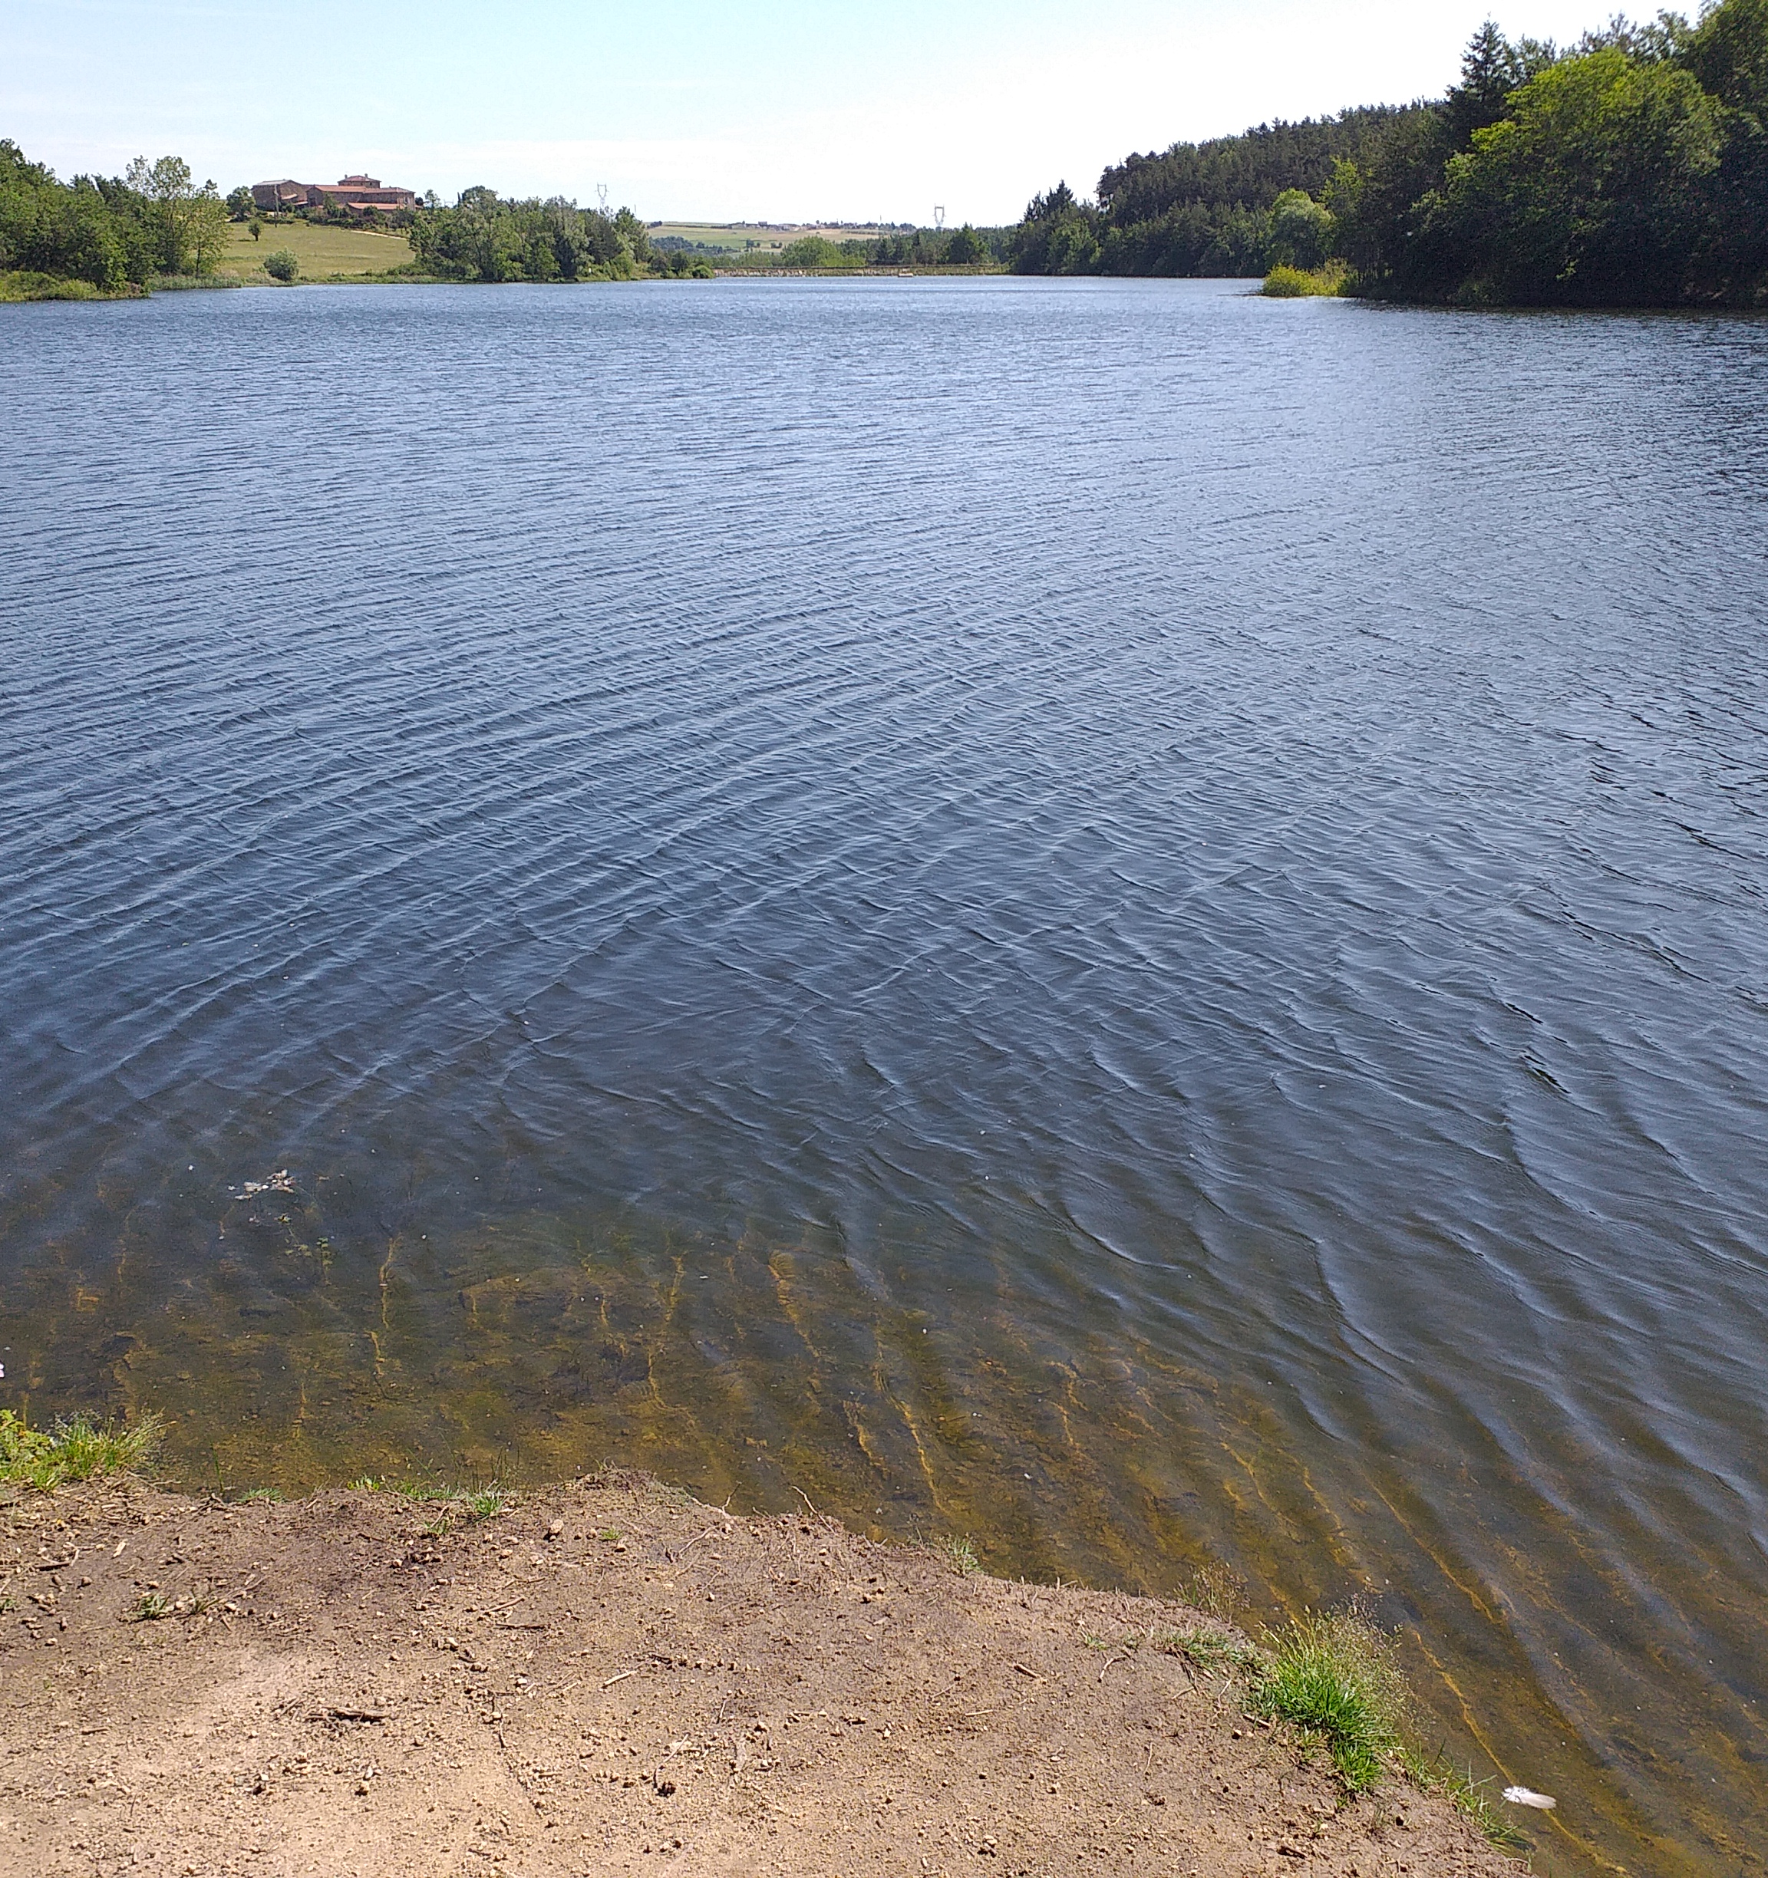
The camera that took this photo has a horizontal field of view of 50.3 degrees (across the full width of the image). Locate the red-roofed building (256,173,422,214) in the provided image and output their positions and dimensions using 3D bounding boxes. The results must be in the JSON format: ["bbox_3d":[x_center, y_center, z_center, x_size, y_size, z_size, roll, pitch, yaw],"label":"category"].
[{"bbox_3d":[-139.796,-189.474,480.000,36.000,10.000,22.000,-12,23,-31],"label":"red-roofed building"}]

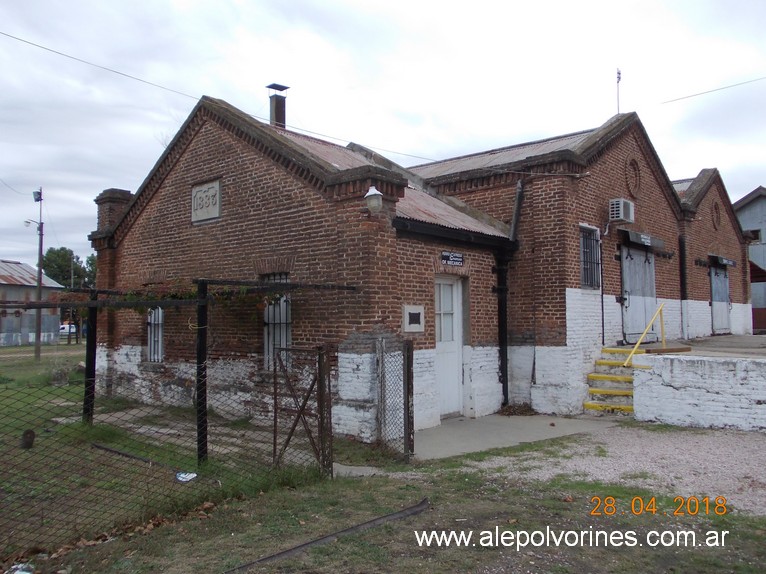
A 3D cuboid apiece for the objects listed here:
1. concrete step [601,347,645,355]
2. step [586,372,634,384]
[{"bbox_3d":[4.293,1.151,10.848,0.840,0.100,0.280,-3,-4,42],"label":"concrete step"},{"bbox_3d":[3.986,1.559,10.481,0.840,0.100,0.280,-3,-4,42],"label":"step"}]

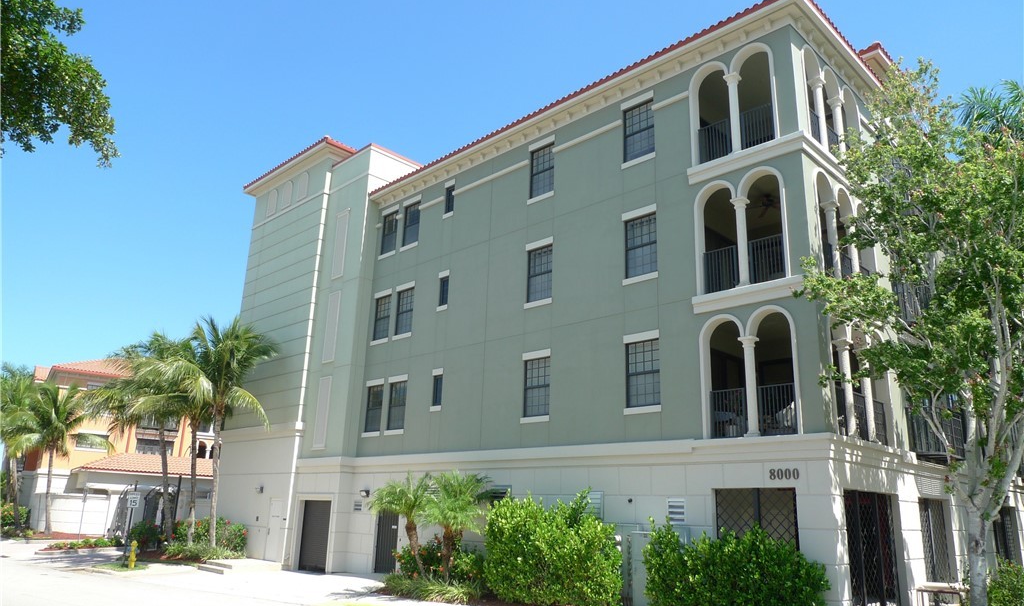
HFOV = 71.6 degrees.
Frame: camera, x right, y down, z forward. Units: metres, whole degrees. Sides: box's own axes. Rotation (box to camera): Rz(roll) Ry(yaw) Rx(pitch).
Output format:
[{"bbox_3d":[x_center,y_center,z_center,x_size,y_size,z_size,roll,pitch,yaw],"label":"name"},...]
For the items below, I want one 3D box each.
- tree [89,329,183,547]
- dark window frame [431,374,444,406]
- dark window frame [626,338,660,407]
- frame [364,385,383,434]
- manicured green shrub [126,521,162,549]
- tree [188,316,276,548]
[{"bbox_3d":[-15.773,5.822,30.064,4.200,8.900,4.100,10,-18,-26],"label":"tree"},{"bbox_3d":[-2.316,2.760,22.241,0.408,0.996,0.100,-14,-23,43],"label":"dark window frame"},{"bbox_3d":[3.133,1.697,16.945,0.946,1.623,0.100,-14,-23,43],"label":"dark window frame"},{"bbox_3d":[-4.755,3.680,24.725,0.900,1.580,0.130,-14,-23,43],"label":"frame"},{"bbox_3d":[-14.631,9.237,28.268,1.450,1.220,1.350,10,-18,-25],"label":"manicured green shrub"},{"bbox_3d":[-11.086,5.202,27.436,3.200,8.600,3.200,8,-18,-20],"label":"tree"}]

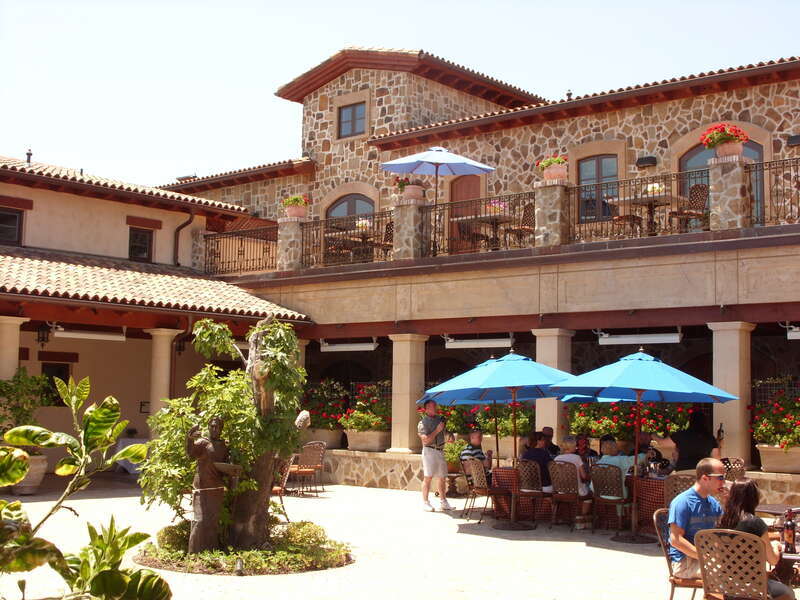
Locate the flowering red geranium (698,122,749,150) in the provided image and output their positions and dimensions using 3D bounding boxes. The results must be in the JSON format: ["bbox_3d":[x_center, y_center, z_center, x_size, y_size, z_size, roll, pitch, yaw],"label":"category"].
[{"bbox_3d":[5.216,-2.643,21.017,0.760,0.420,0.700,1,-5,0],"label":"flowering red geranium"}]

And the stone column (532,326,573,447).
[{"bbox_3d":[2.747,1.700,23.093,0.560,2.340,0.560,-4,-6,45],"label":"stone column"}]

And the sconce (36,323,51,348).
[{"bbox_3d":[-7.382,0.733,26.800,0.280,0.540,0.280,-4,-6,43],"label":"sconce"}]

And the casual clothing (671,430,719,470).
[{"bbox_3d":[4.096,2.121,18.000,0.580,0.620,0.350,2,-5,-18],"label":"casual clothing"}]

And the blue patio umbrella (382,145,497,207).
[{"bbox_3d":[0.791,-2.005,27.300,2.420,2.500,2.420,1,-5,0],"label":"blue patio umbrella"}]

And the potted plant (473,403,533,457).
[{"bbox_3d":[2.006,2.307,23.799,1.280,1.220,0.580,-4,-6,45],"label":"potted plant"}]

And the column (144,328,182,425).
[{"bbox_3d":[-4.554,2.103,25.112,0.540,3.060,0.540,-4,-6,45],"label":"column"}]

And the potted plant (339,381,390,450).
[{"bbox_3d":[-0.618,2.434,27.100,1.250,1.400,0.900,-3,-6,42],"label":"potted plant"}]

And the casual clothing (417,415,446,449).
[{"bbox_3d":[0.508,2.120,20.868,0.500,0.550,0.320,3,-5,-24],"label":"casual clothing"}]

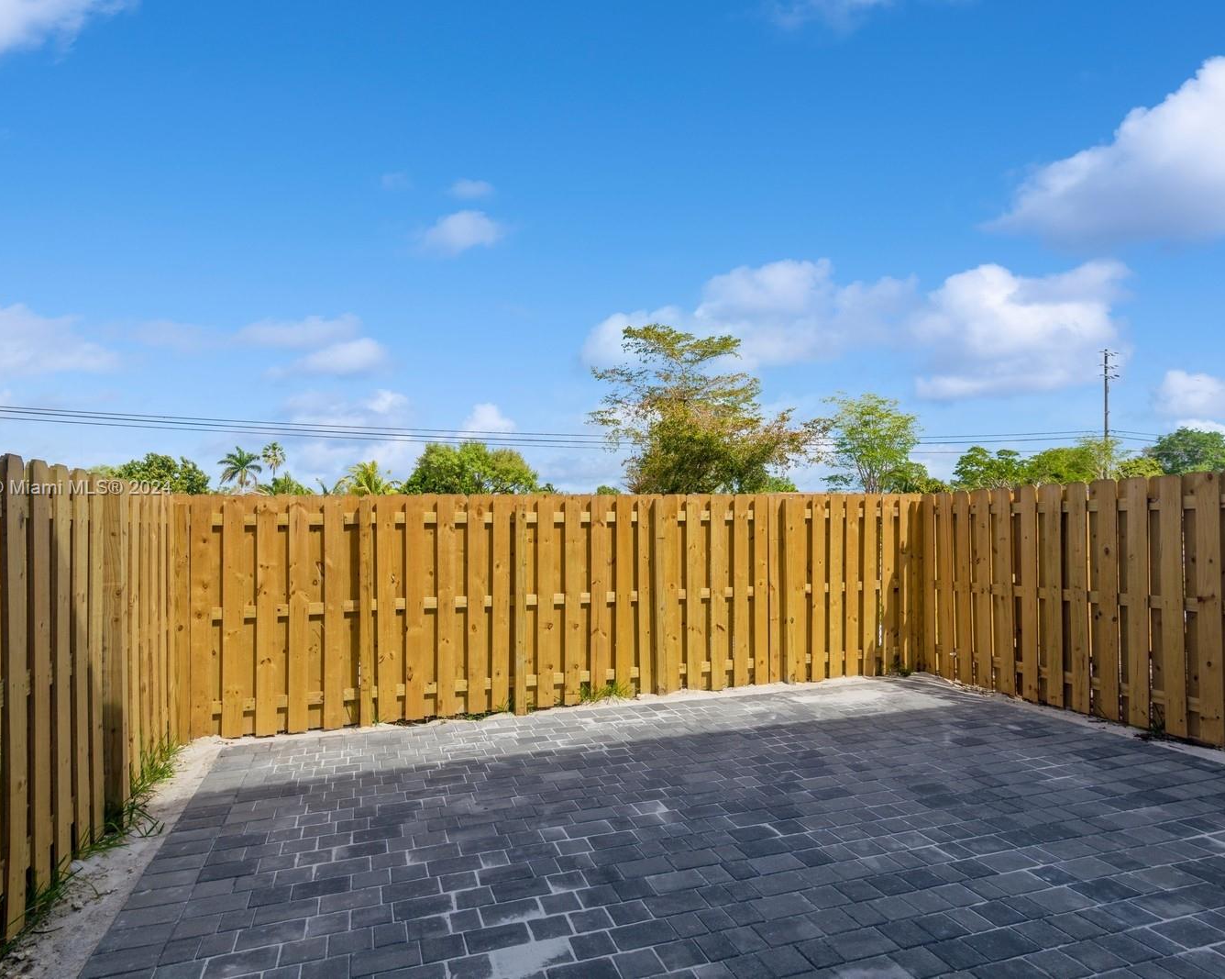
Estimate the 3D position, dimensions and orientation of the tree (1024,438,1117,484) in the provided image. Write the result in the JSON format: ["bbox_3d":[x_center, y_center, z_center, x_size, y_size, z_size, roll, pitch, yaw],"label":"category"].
[{"bbox_3d":[25.187,0.046,37.868,4.485,5.814,4.485,-1,-3,0],"label":"tree"}]

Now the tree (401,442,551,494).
[{"bbox_3d":[-7.080,0.374,35.868,7.522,5.814,7.522,-1,-3,0],"label":"tree"}]

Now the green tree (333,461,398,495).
[{"bbox_3d":[-14.870,0.941,41.877,3.867,5.429,3.867,-1,-3,0],"label":"green tree"}]

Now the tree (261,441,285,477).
[{"bbox_3d":[-36.661,0.078,74.757,2.417,10.706,2.417,-1,-3,0],"label":"tree"}]

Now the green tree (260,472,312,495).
[{"bbox_3d":[-22.600,1.398,47.881,3.183,5.262,3.183,-1,-3,0],"label":"green tree"}]

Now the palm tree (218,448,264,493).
[{"bbox_3d":[-33.231,0.475,61.804,3.755,8.647,3.755,-1,-3,0],"label":"palm tree"}]

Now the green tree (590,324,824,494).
[{"bbox_3d":[2.915,-1.277,20.830,7.042,7.487,7.042,-1,-3,0],"label":"green tree"}]

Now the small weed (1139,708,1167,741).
[{"bbox_3d":[3.905,1.694,5.000,0.160,0.230,0.200,1,-3,-29],"label":"small weed"}]

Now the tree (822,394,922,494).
[{"bbox_3d":[9.784,-0.493,25.859,3.533,6.199,3.533,-1,-3,0],"label":"tree"}]

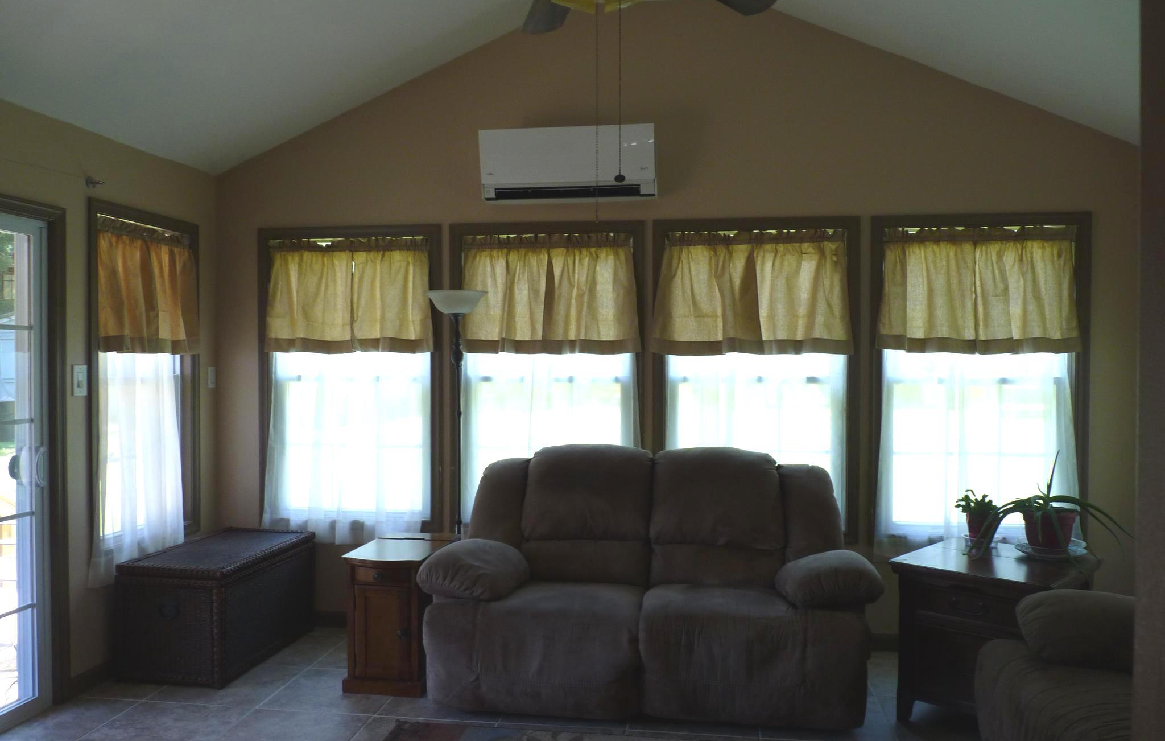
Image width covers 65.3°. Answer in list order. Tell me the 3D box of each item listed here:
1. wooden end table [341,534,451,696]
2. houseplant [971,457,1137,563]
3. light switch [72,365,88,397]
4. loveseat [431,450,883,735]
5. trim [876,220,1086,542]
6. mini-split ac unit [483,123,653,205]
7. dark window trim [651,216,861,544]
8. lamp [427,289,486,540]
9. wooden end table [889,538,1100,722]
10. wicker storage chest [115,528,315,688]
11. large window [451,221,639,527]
[{"bbox_3d":[-0.818,1.087,4.075,0.378,0.604,0.585,0,1,8],"label":"wooden end table"},{"bbox_3d":[1.845,0.537,3.630,0.600,0.425,0.440,0,1,8],"label":"houseplant"},{"bbox_3d":[-2.138,0.044,3.885,0.017,0.131,0.084,0,1,8],"label":"light switch"},{"bbox_3d":[0.287,0.871,4.035,1.880,1.040,0.980,0,1,8],"label":"loveseat"},{"bbox_3d":[1.916,0.050,4.386,1.018,1.619,0.100,0,1,8],"label":"trim"},{"bbox_3d":[-0.065,-1.027,4.541,0.870,0.325,0.215,0,1,8],"label":"mini-split ac unit"},{"bbox_3d":[0.863,0.047,4.541,1.018,1.619,0.100,0,1,8],"label":"dark window trim"},{"bbox_3d":[-0.620,0.489,4.527,0.310,1.785,0.310,0,1,8],"label":"lamp"},{"bbox_3d":[1.632,1.074,3.593,0.595,0.650,0.615,1,1,44],"label":"wooden end table"},{"bbox_3d":[-1.737,1.117,4.396,0.514,0.532,0.876,0,1,8],"label":"wicker storage chest"},{"bbox_3d":[-0.183,0.043,4.694,1.018,1.619,0.100,0,1,8],"label":"large window"}]

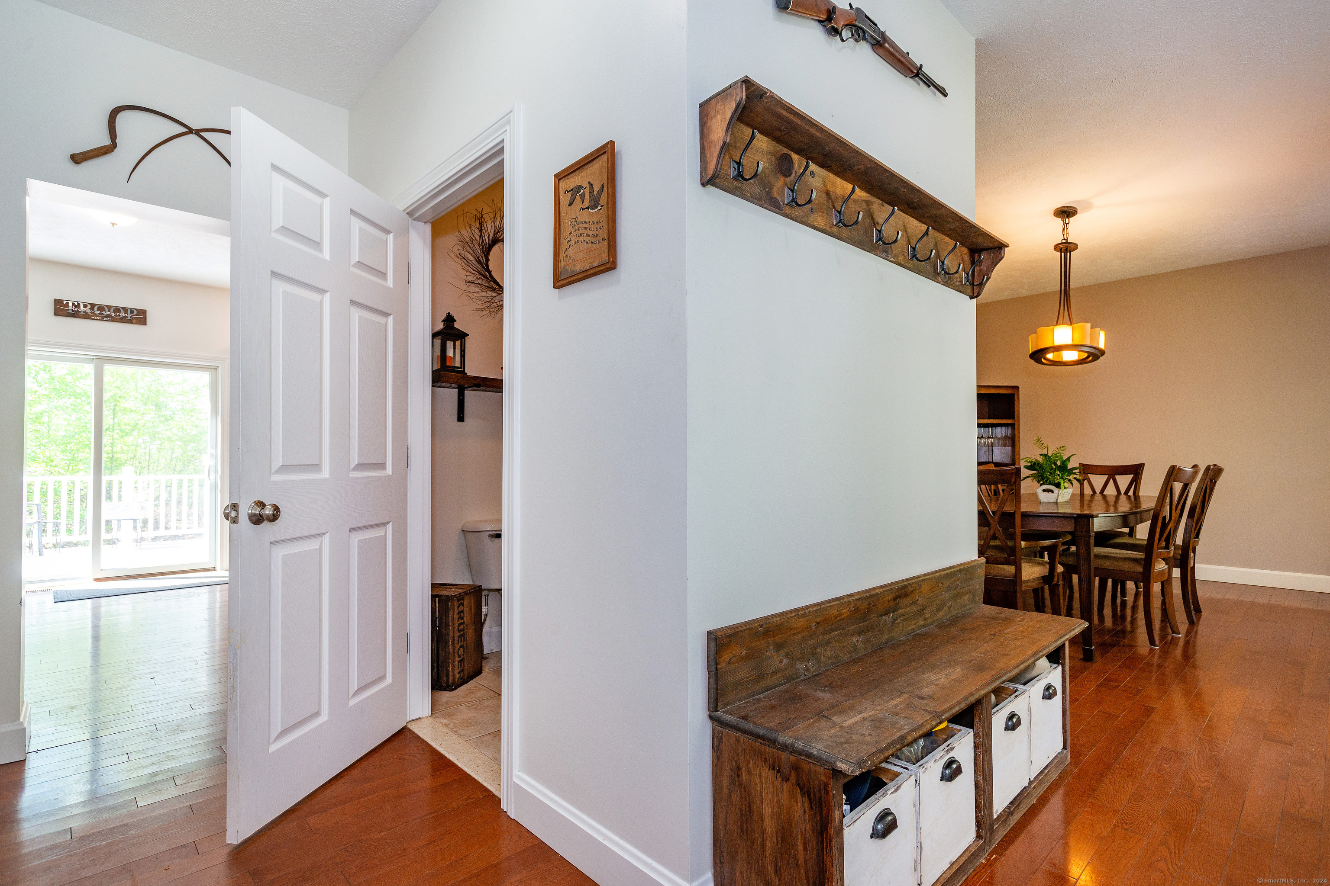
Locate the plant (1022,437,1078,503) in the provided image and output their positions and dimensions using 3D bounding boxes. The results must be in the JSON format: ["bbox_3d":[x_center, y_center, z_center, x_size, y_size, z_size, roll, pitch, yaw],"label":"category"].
[{"bbox_3d":[2.617,0.189,4.221,0.330,0.410,0.320,1,-2,-43],"label":"plant"}]

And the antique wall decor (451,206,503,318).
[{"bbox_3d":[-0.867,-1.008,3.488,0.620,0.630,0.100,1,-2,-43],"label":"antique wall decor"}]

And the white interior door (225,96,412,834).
[{"bbox_3d":[-1.115,0.086,2.117,0.040,2.035,0.775,-1,-1,11],"label":"white interior door"}]

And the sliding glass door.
[{"bbox_3d":[-4.980,0.232,5.512,1.800,2.020,0.110,1,-2,-43],"label":"sliding glass door"}]

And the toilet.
[{"bbox_3d":[-0.679,0.768,3.208,0.460,0.750,0.700,1,-2,-43],"label":"toilet"}]

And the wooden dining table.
[{"bbox_3d":[2.616,0.773,4.181,2.100,0.760,1.060,1,-2,-43],"label":"wooden dining table"}]

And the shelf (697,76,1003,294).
[{"bbox_3d":[0.688,-0.666,1.897,1.550,0.183,0.143,1,-2,-43],"label":"shelf"}]

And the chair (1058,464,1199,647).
[{"bbox_3d":[2.819,0.649,3.824,0.480,1.020,0.600,1,-2,-39],"label":"chair"}]

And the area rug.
[{"bbox_3d":[-4.347,1.220,5.389,1.280,0.012,0.600,1,-2,-43],"label":"area rug"}]

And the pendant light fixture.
[{"bbox_3d":[2.686,-1.052,4.201,0.430,0.990,0.430,1,-2,-43],"label":"pendant light fixture"}]

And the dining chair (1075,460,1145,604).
[{"bbox_3d":[3.552,0.678,5.090,0.610,1.020,0.480,1,-2,-43],"label":"dining chair"}]

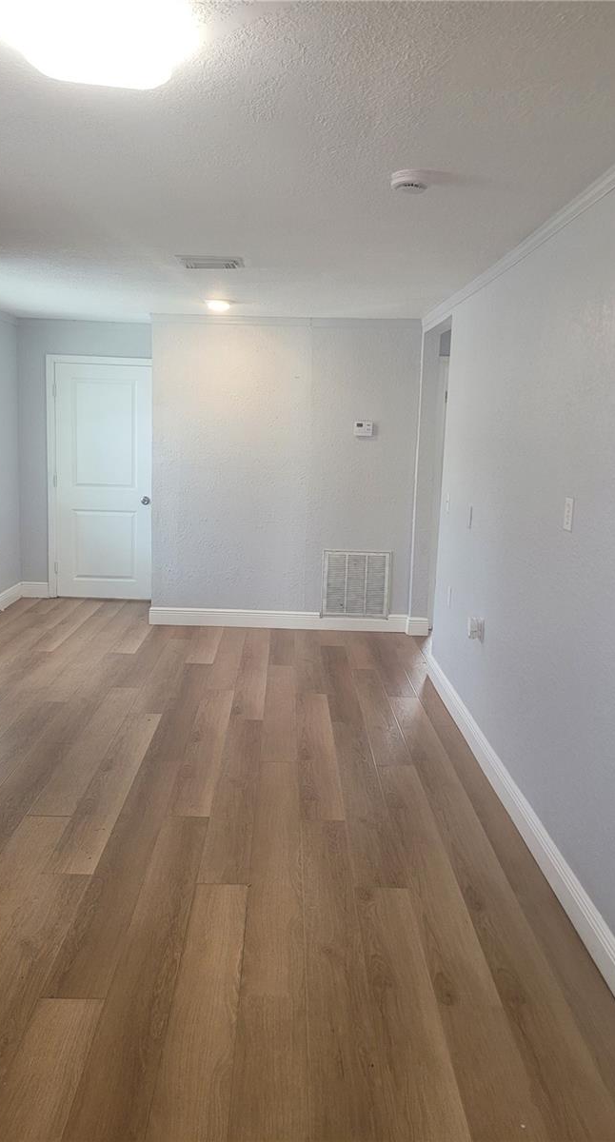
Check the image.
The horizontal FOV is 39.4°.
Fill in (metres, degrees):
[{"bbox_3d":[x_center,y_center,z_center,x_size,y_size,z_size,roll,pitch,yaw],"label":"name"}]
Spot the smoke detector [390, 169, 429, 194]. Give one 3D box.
[{"bbox_3d":[0.343,-1.306,2.884,0.128,0.045,0.128,2,9,-1],"label":"smoke detector"}]

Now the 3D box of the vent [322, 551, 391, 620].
[{"bbox_3d":[0.383,0.112,6.683,0.532,0.534,0.022,2,9,-1],"label":"vent"}]

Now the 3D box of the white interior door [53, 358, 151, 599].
[{"bbox_3d":[-1.780,-0.760,7.541,0.840,2.030,0.042,2,9,-1],"label":"white interior door"}]

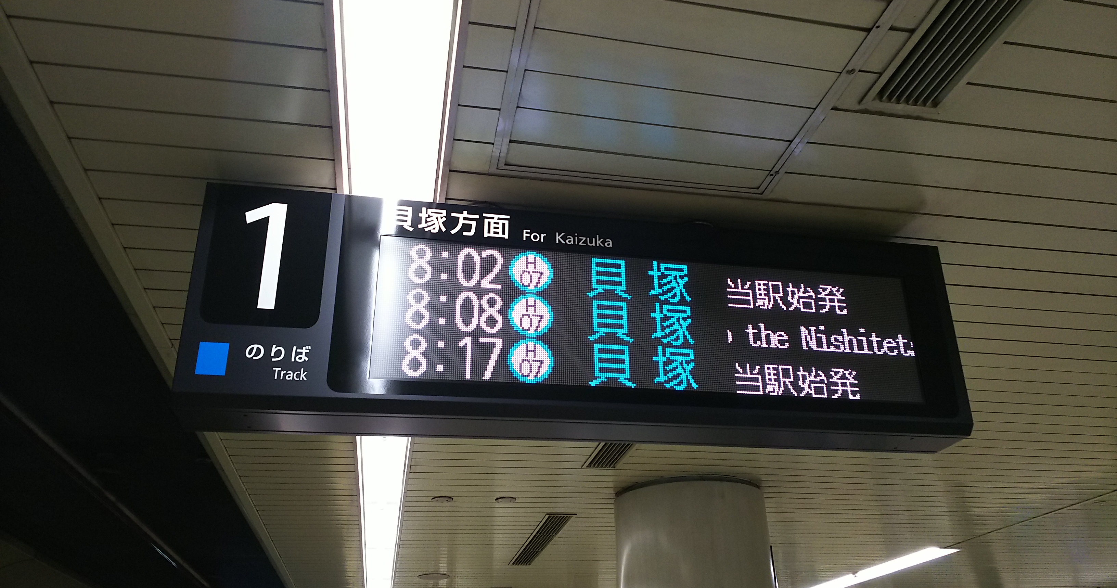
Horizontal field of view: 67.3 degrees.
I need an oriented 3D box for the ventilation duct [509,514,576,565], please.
[{"bbox_3d":[-0.123,1.496,5.036,0.158,0.040,1.500,4,-28,-11],"label":"ventilation duct"}]

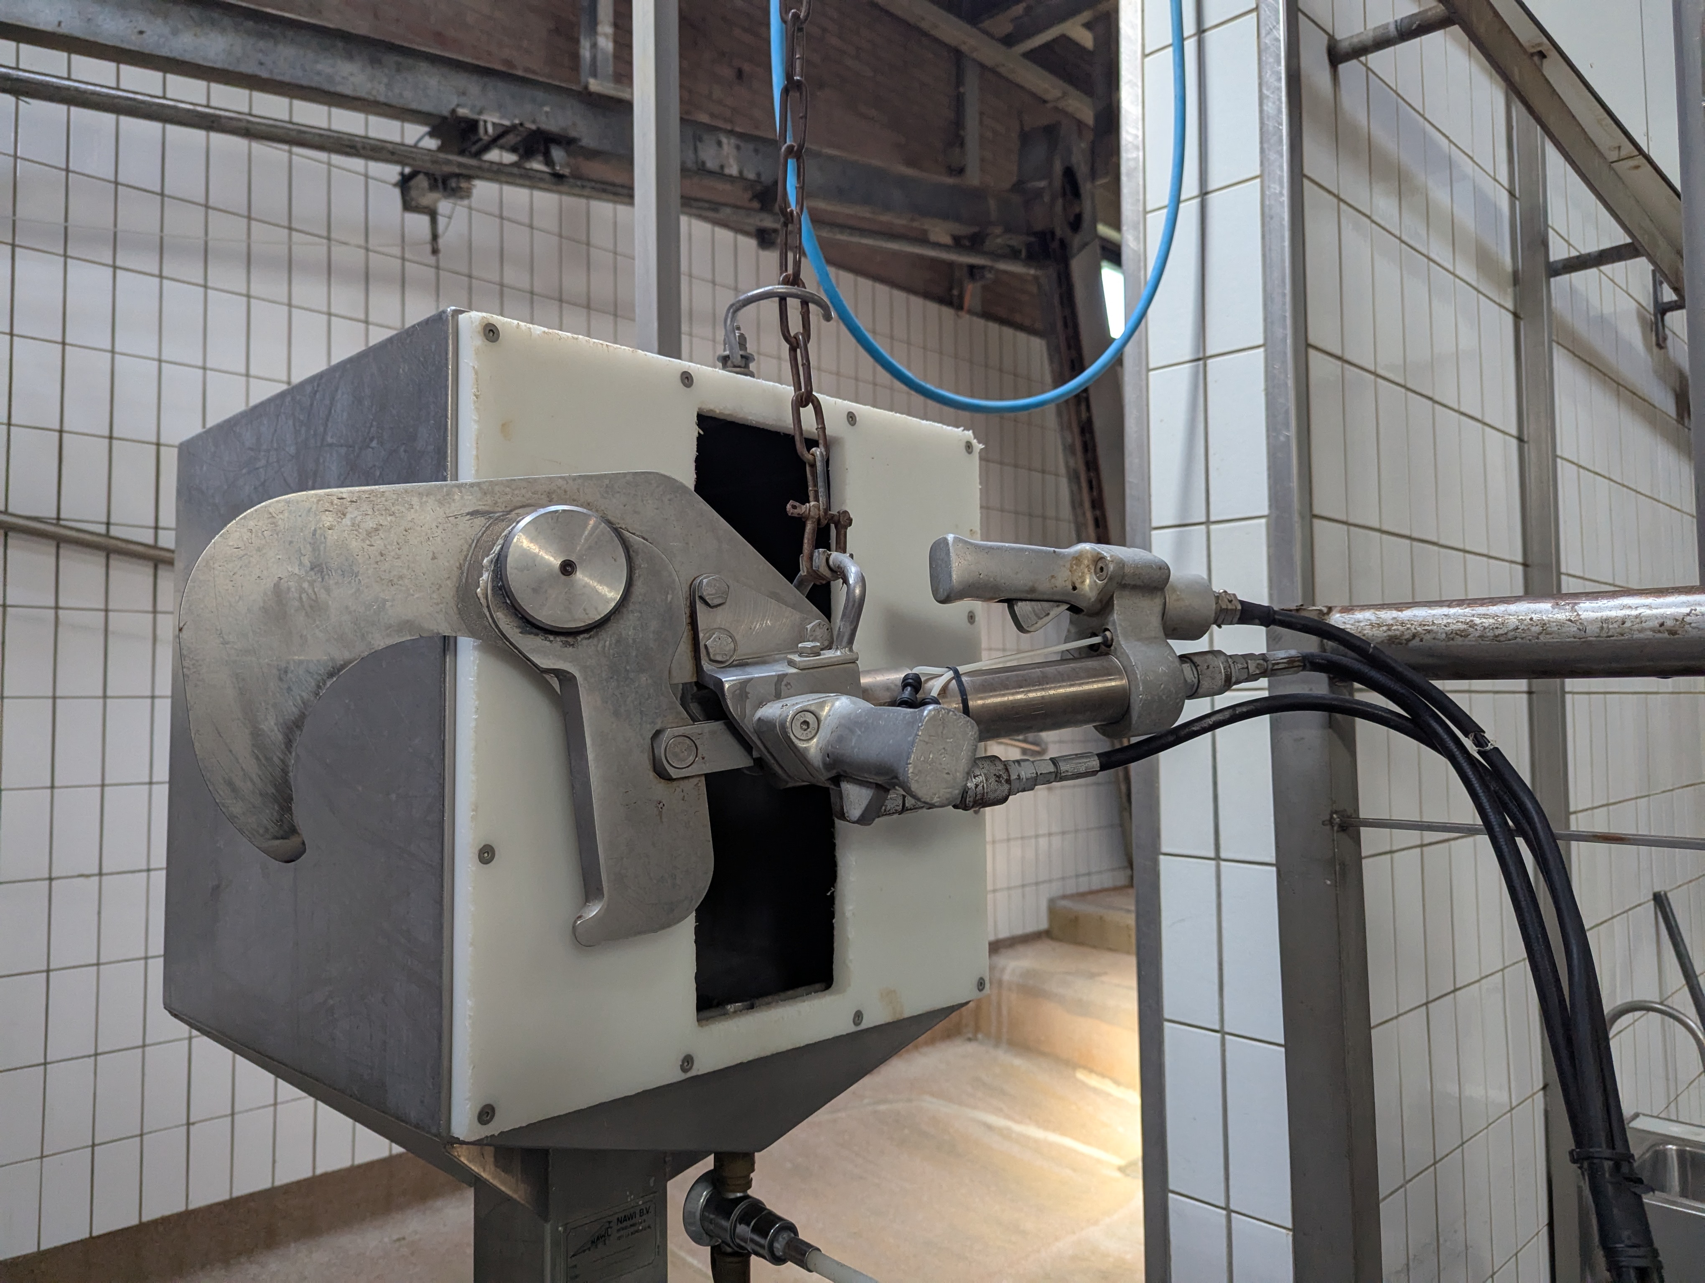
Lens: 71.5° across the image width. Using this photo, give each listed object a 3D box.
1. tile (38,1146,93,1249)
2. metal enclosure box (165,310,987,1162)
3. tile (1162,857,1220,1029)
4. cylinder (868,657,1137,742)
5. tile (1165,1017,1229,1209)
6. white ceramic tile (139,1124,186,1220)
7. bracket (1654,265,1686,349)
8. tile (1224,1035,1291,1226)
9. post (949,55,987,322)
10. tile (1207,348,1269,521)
[{"bbox_3d":[-2.121,1.502,3.194,0.114,0.239,0.012,3,-4,-44],"label":"tile"},{"bbox_3d":[-0.243,0.086,1.056,0.500,0.540,0.505,-3,-4,43],"label":"metal enclosure box"},{"bbox_3d":[0.498,0.441,1.733,0.088,0.239,0.012,-3,-4,43],"label":"tile"},{"bbox_3d":[0.108,0.043,0.844,0.220,0.051,0.051,-3,-1,-28],"label":"cylinder"},{"bbox_3d":[0.500,0.685,1.719,0.088,0.239,0.012,-3,-4,43],"label":"tile"},{"bbox_3d":[-1.951,1.509,3.361,0.114,0.239,0.012,3,-4,-44],"label":"white ceramic tile"},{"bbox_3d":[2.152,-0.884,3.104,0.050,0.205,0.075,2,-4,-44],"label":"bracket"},{"bbox_3d":[0.568,0.681,1.655,0.088,0.239,0.012,-3,-4,43],"label":"tile"},{"bbox_3d":[0.579,-2.343,6.045,0.115,1.360,0.090,3,-4,-44],"label":"post"},{"bbox_3d":[0.560,-0.297,1.708,0.088,0.239,0.012,-3,-4,43],"label":"tile"}]

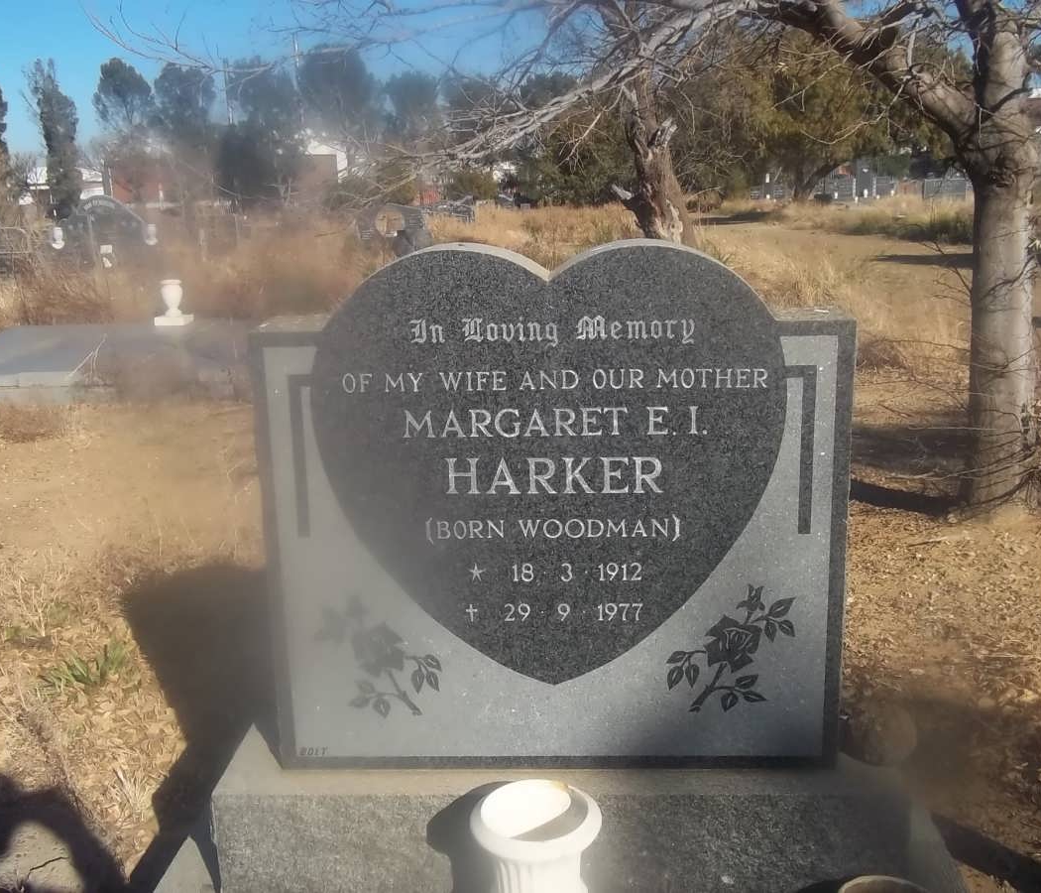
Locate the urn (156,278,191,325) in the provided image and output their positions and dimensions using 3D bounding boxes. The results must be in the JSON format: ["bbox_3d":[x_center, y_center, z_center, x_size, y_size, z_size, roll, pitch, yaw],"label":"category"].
[{"bbox_3d":[-2.649,-1.095,8.373,0.222,0.328,0.222,-1,13,2],"label":"urn"}]

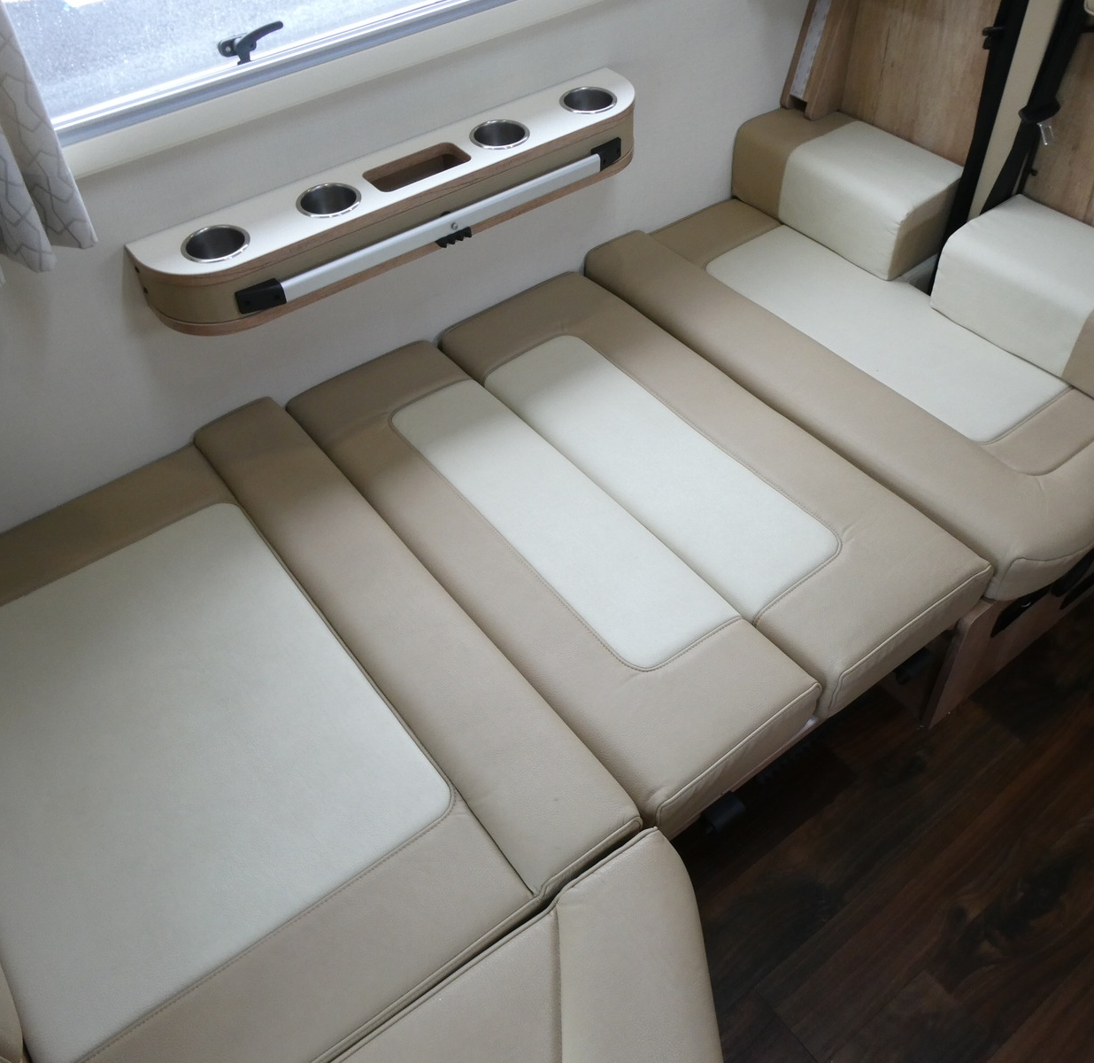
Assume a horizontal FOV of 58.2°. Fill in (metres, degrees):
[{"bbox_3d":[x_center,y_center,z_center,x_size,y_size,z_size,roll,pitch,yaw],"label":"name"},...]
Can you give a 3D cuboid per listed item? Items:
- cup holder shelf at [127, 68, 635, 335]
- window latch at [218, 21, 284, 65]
[{"bbox_3d":[-0.200,-0.527,1.553,0.873,0.109,0.152,-30,53,-22],"label":"cup holder shelf"},{"bbox_3d":[-0.402,-0.671,1.347,0.088,0.043,0.042,-30,53,-22],"label":"window latch"}]

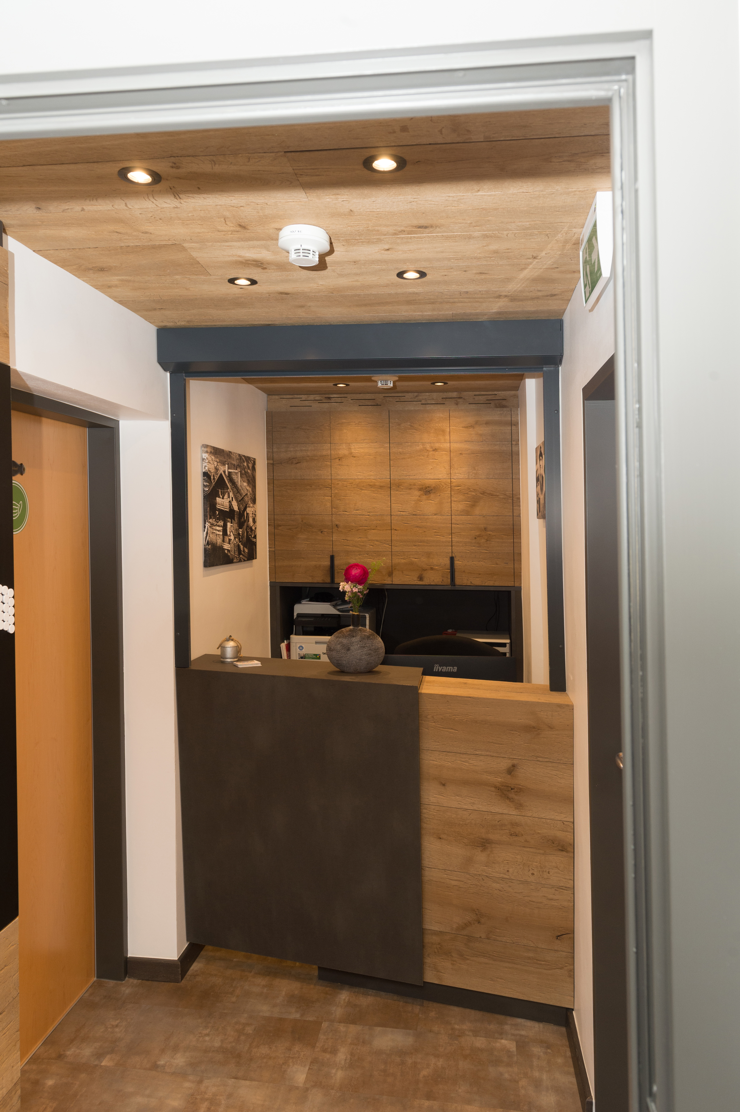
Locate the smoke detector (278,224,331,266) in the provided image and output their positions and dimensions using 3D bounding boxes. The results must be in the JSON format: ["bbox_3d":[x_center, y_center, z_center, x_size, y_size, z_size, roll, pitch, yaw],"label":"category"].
[{"bbox_3d":[-0.153,-0.715,1.723,0.118,0.064,0.118,0,2,0],"label":"smoke detector"}]

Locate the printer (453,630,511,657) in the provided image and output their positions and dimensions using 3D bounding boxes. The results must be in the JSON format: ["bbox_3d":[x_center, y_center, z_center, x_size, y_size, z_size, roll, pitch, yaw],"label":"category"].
[{"bbox_3d":[0.605,0.538,3.952,0.285,0.250,0.350,0,2,9],"label":"printer"}]

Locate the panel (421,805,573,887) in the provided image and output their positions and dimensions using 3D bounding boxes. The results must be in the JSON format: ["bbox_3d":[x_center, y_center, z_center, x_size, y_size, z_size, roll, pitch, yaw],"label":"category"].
[{"bbox_3d":[0.423,0.963,2.480,0.500,0.218,0.030,0,2,17],"label":"panel"}]

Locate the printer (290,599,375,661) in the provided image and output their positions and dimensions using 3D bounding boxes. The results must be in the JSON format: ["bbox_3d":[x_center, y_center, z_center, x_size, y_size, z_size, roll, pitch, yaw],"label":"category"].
[{"bbox_3d":[-0.183,0.458,4.122,0.410,0.410,0.440,0,2,9],"label":"printer"}]

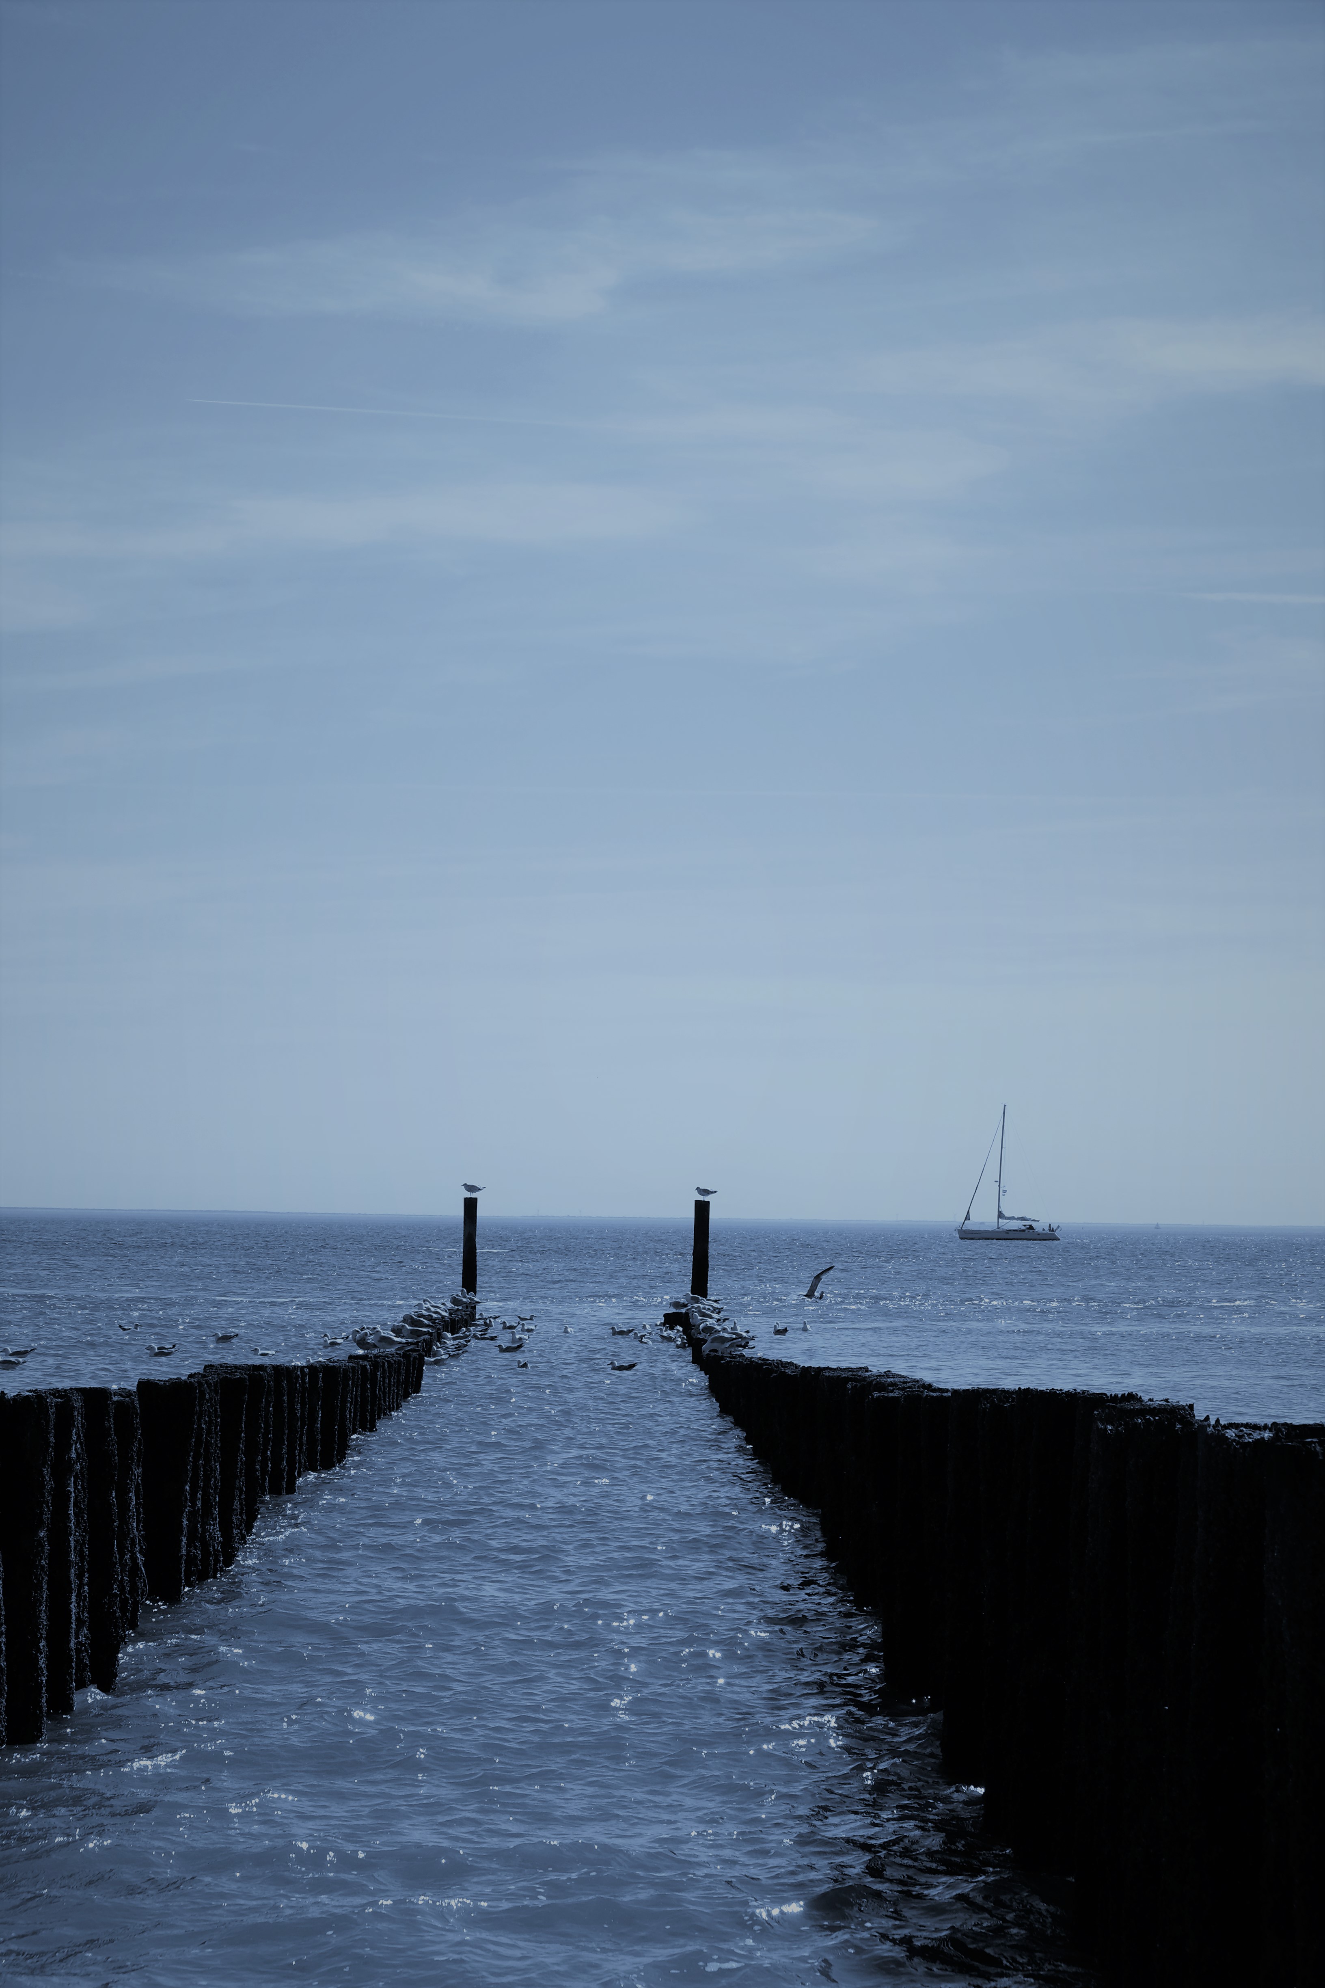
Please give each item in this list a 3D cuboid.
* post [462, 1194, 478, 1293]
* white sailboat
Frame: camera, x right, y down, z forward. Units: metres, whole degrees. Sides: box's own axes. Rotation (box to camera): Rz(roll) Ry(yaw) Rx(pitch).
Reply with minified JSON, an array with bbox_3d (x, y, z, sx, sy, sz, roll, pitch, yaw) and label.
[{"bbox_3d":[-3.310,4.417,79.000,0.240,1.830,0.240,1,-3,0],"label":"post"},{"bbox_3d":[37.750,19.536,500.000,11.100,14.800,3.600,1,-3,0],"label":"white sailboat"}]

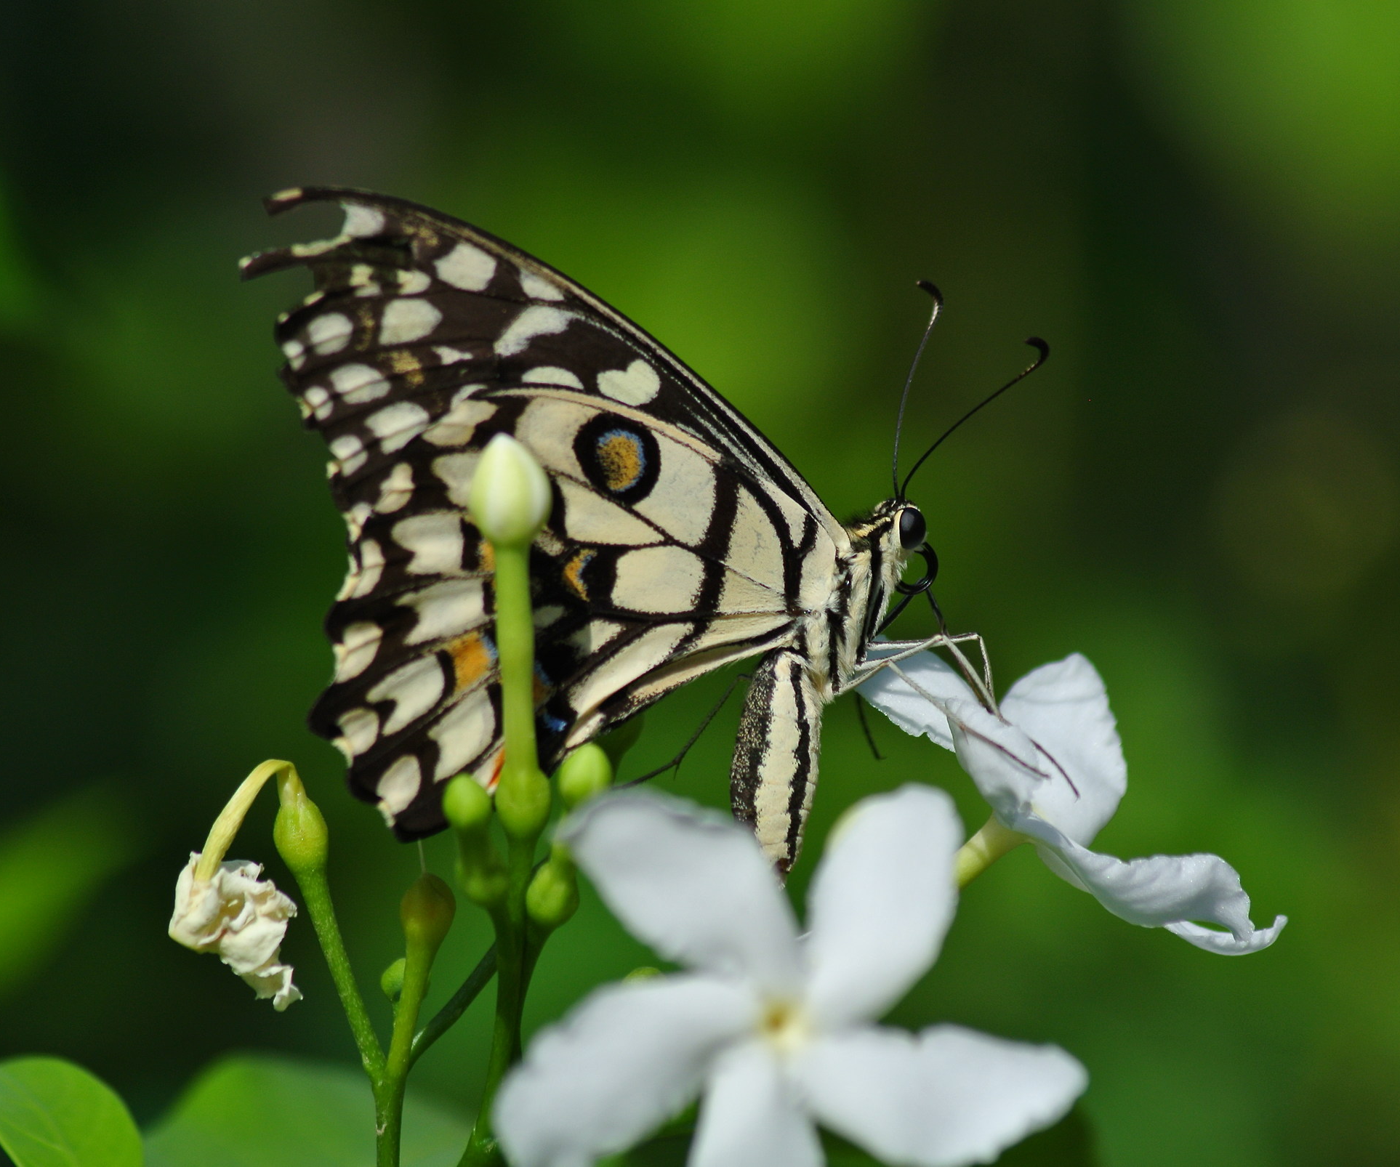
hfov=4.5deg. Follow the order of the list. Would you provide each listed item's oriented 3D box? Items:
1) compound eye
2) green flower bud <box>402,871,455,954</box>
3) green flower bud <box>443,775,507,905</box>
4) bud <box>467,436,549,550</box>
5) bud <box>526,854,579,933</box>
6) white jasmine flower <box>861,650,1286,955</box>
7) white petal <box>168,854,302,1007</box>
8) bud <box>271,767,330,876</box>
[{"bbox_3d":[0.014,-0.004,1.200,0.002,0.003,0.002,2,3,-24],"label":"compound eye"},{"bbox_3d":[-0.018,0.022,1.200,0.004,0.005,0.004,7,0,0],"label":"green flower bud"},{"bbox_3d":[-0.015,0.017,1.195,0.004,0.009,0.004,-10,0,0],"label":"green flower bud"},{"bbox_3d":[-0.013,-0.006,1.190,0.006,0.008,0.006,1,3,0],"label":"bud"},{"bbox_3d":[-0.010,0.021,1.200,0.003,0.005,0.003,18,0,0],"label":"bud"},{"bbox_3d":[0.026,0.014,1.200,0.034,0.011,0.025,34,24,0],"label":"white jasmine flower"},{"bbox_3d":[-0.032,0.024,1.200,0.009,0.011,0.008,0,5,-6],"label":"white petal"},{"bbox_3d":[-0.027,0.016,1.200,0.004,0.007,0.004,-12,0,0],"label":"bud"}]

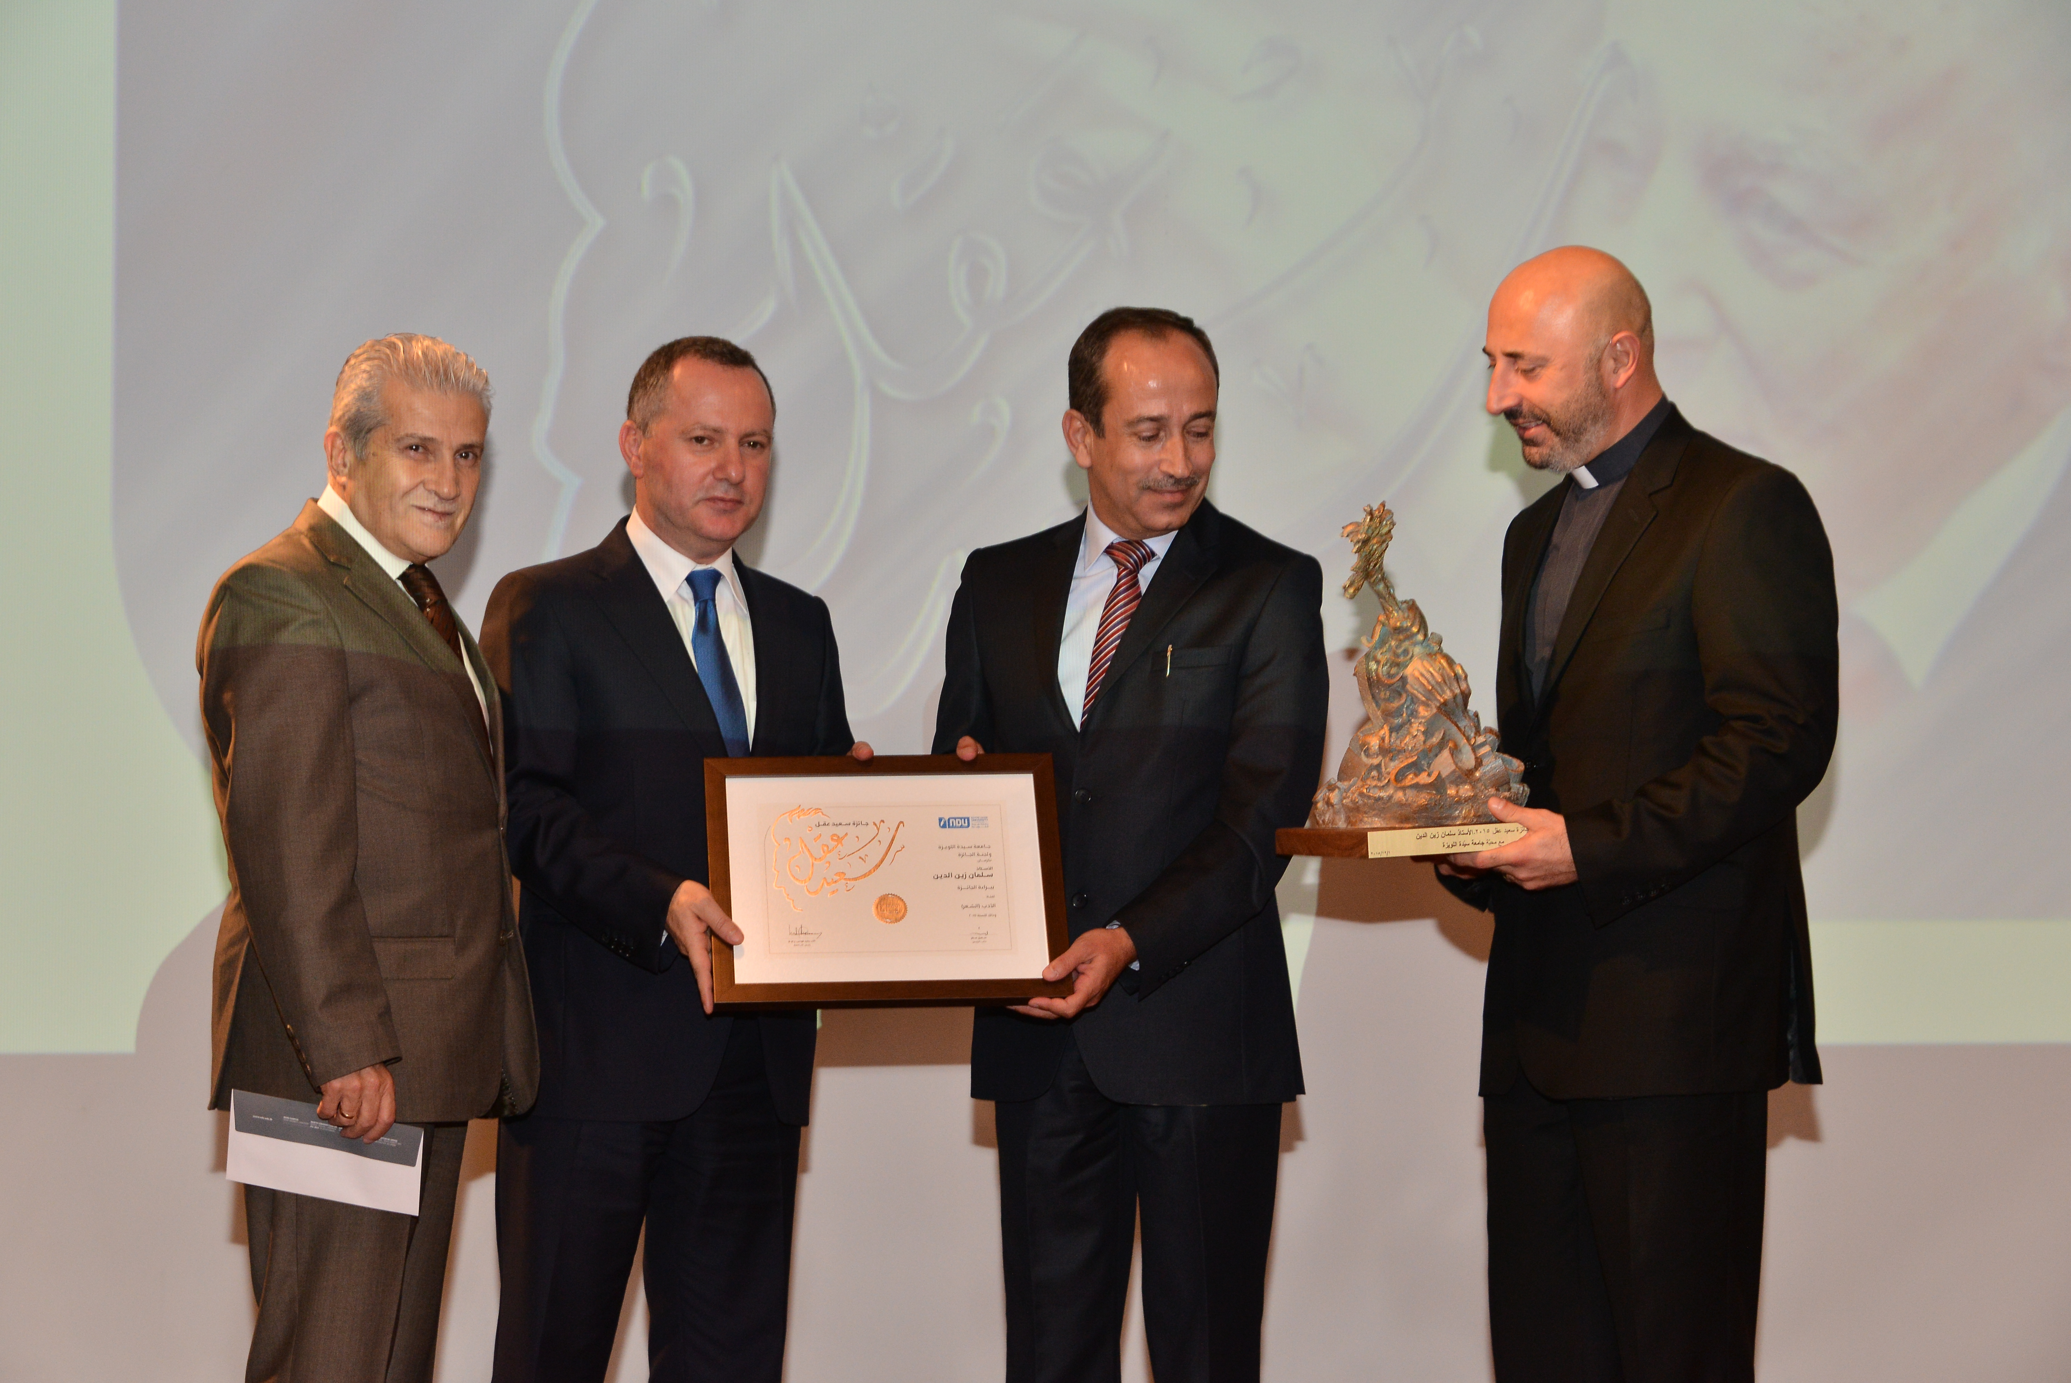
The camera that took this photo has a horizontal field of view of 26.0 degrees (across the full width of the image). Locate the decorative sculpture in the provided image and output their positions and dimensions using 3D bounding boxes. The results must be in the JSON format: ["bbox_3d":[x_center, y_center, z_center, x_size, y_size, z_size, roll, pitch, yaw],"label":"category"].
[{"bbox_3d":[0.435,-0.030,5.150,0.215,0.372,0.165,-2,0,-28],"label":"decorative sculpture"}]

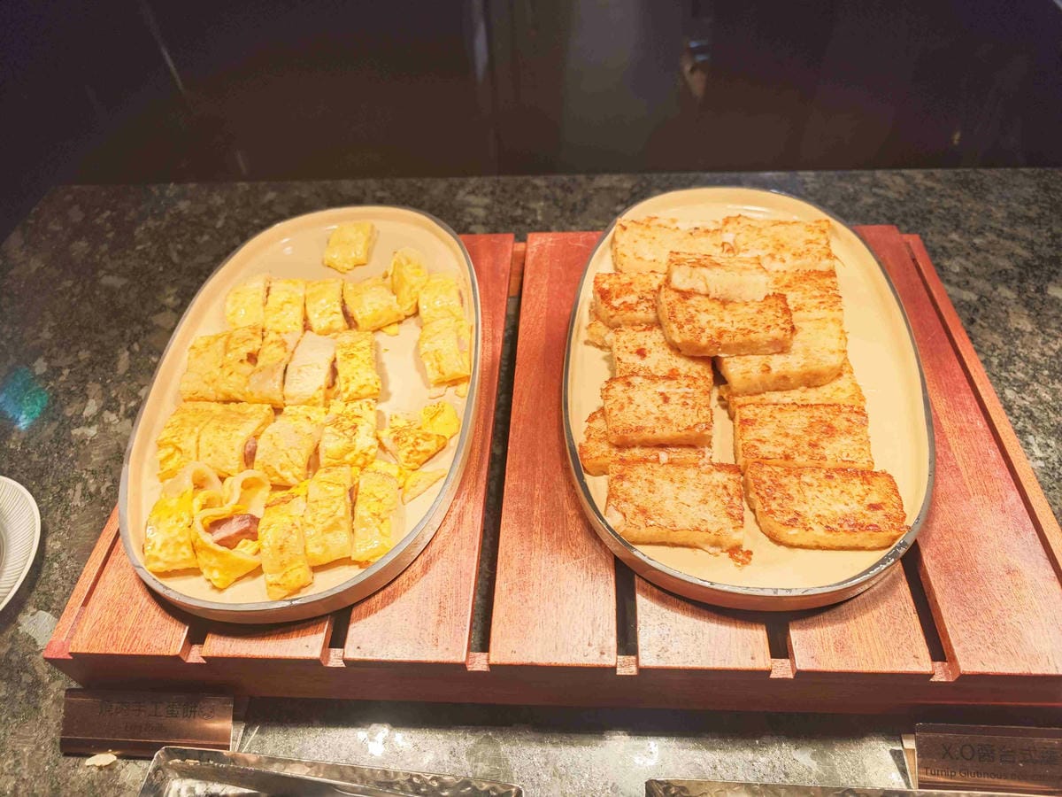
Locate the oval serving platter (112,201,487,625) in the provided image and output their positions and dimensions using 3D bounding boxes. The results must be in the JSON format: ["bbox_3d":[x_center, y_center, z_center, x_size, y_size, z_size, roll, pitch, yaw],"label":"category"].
[{"bbox_3d":[-0.147,-0.018,0.494,0.227,0.026,0.357,-5,50,1],"label":"oval serving platter"}]

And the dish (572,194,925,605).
[{"bbox_3d":[0.138,-0.028,0.476,0.227,0.026,0.353,4,51,9],"label":"dish"}]

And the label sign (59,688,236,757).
[{"bbox_3d":[-0.227,0.194,0.420,0.106,0.021,0.034,0,50,5],"label":"label sign"}]

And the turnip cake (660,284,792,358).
[{"bbox_3d":[0.126,-0.051,0.460,0.078,0.017,0.043,-2,50,3],"label":"turnip cake"}]

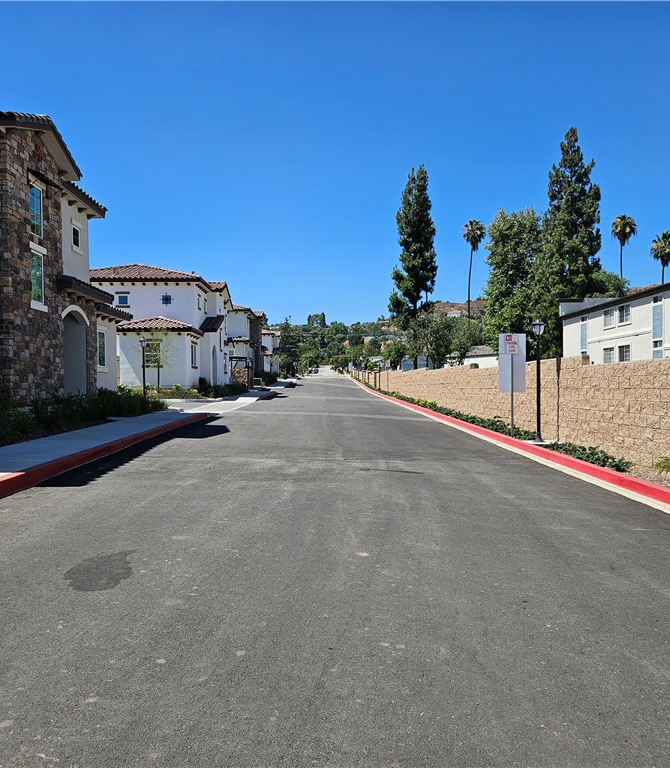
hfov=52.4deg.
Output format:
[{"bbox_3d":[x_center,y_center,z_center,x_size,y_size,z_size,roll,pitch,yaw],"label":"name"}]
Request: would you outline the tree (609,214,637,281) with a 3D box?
[{"bbox_3d":[33.980,-10.121,80.000,3.100,19.500,3.100,0,0,0],"label":"tree"}]

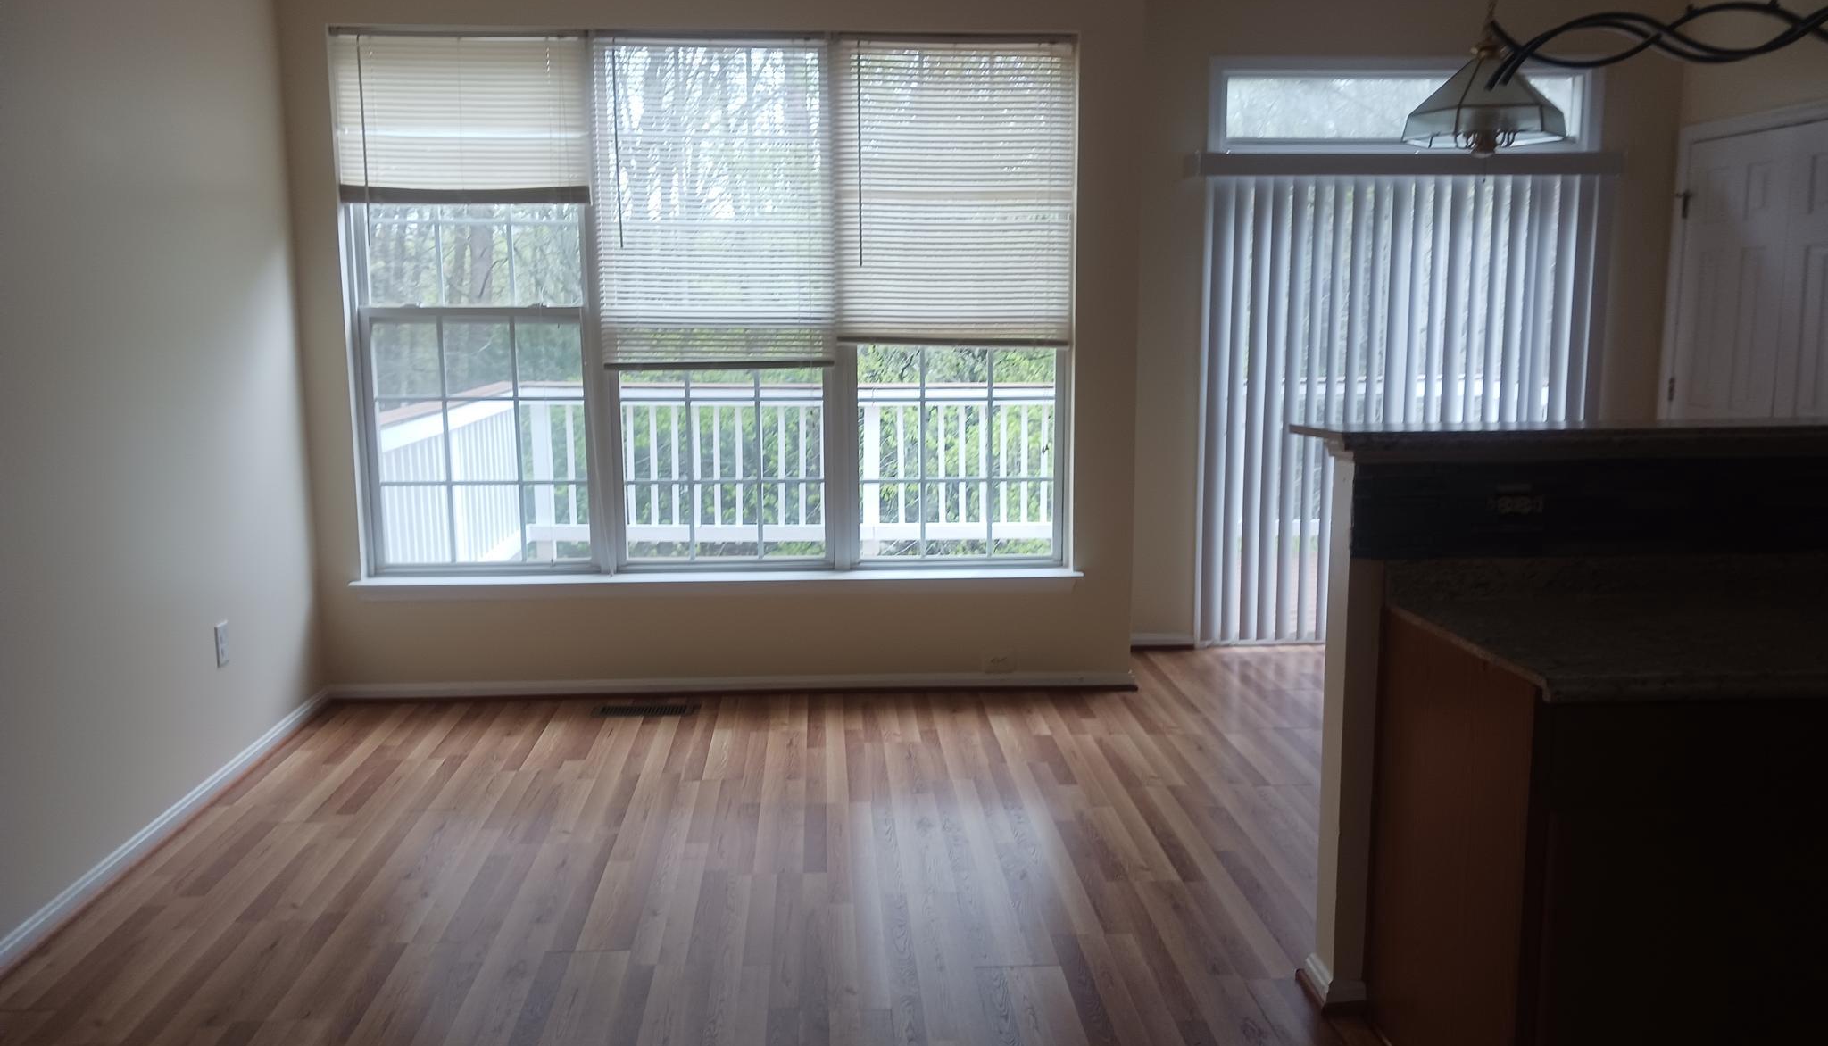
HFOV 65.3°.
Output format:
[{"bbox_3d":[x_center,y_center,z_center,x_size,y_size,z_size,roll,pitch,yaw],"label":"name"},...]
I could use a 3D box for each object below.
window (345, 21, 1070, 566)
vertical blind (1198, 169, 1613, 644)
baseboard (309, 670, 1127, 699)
[{"bbox_3d":[-0.708,-0.765,5.155,2.586,1.914,0.110,-1,9,-4],"label":"window"},{"bbox_3d":[2.002,-0.457,5.886,1.627,1.954,0.090,-1,9,-4],"label":"vertical blind"},{"bbox_3d":[-0.664,0.600,5.336,3.014,0.083,0.025,-1,9,-4],"label":"baseboard"}]

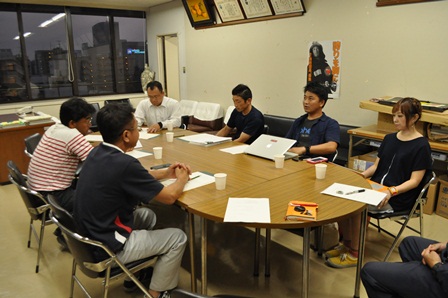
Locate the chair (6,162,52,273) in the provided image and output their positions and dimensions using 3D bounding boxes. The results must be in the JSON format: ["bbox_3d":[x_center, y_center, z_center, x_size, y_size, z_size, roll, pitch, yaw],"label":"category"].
[{"bbox_3d":[-1.265,0.427,2.522,0.490,0.740,0.460,-9,16,-36],"label":"chair"}]

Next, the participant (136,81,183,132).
[{"bbox_3d":[-0.780,-0.166,4.014,0.560,1.240,0.680,-1,13,-4],"label":"participant"}]

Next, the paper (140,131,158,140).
[{"bbox_3d":[-0.826,-0.135,3.504,0.210,0.004,0.297,4,13,15],"label":"paper"}]

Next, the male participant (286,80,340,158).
[{"bbox_3d":[0.647,0.086,2.812,0.800,1.290,0.560,-12,17,-42],"label":"male participant"}]

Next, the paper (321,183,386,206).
[{"bbox_3d":[0.716,0.246,1.843,0.297,0.004,0.210,11,16,39],"label":"paper"}]

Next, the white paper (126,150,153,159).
[{"bbox_3d":[-0.754,0.041,2.729,0.297,0.004,0.210,11,16,38],"label":"white paper"}]

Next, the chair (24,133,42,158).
[{"bbox_3d":[-1.681,0.203,3.483,0.490,0.750,0.460,-1,13,-4],"label":"chair"}]

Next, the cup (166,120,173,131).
[{"bbox_3d":[-0.616,-0.246,3.825,0.070,0.080,0.070,0,13,0],"label":"cup"}]

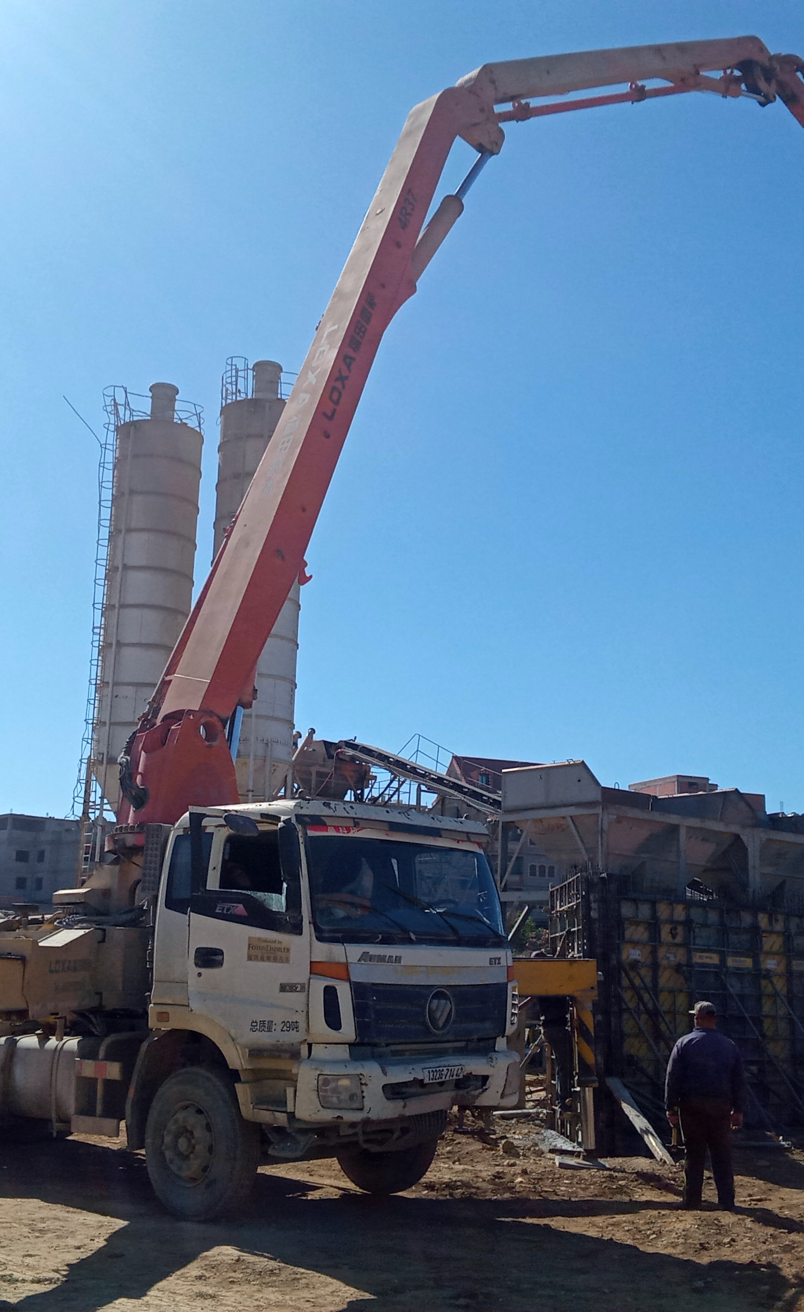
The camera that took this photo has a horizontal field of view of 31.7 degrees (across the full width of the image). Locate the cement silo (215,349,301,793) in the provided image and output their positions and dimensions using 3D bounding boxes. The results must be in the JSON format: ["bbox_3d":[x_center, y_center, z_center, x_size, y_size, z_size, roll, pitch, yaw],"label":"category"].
[{"bbox_3d":[-4.621,-1.434,44.490,2.900,16.950,2.900,2,-14,0],"label":"cement silo"}]

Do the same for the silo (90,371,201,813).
[{"bbox_3d":[-8.276,-1.086,45.776,2.900,16.670,2.900,8,-16,-24],"label":"silo"}]

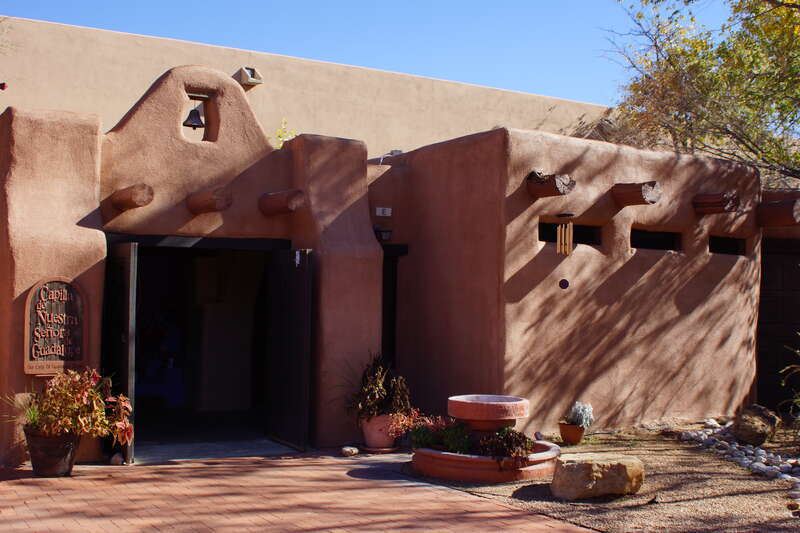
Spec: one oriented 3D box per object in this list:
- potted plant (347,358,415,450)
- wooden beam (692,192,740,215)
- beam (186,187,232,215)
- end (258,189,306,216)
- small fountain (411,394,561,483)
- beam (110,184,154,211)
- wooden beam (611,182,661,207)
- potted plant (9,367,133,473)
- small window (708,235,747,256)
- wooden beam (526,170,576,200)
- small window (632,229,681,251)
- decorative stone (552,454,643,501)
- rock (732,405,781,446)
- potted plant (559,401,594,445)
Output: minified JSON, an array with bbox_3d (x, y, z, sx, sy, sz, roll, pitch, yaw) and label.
[{"bbox_3d":[-0.191,1.407,9.620,0.620,0.920,0.570,0,-4,0],"label":"potted plant"},{"bbox_3d":[4.056,-0.809,11.988,0.240,0.240,0.540,2,-4,-28],"label":"wooden beam"},{"bbox_3d":[-1.904,-0.647,9.295,0.225,0.225,0.750,2,-1,-29],"label":"beam"},{"bbox_3d":[-1.223,-0.663,9.696,0.220,0.220,0.720,2,-1,-29],"label":"end"},{"bbox_3d":[0.789,1.520,8.483,1.330,0.650,1.330,1,-1,5],"label":"small fountain"},{"bbox_3d":[-2.611,-0.654,9.065,0.200,0.200,0.820,2,-4,-28],"label":"beam"},{"bbox_3d":[2.826,-0.870,11.181,0.250,0.250,0.480,2,-2,-37],"label":"wooden beam"},{"bbox_3d":[-2.816,1.329,7.950,0.940,0.880,0.740,2,-4,-28],"label":"potted plant"},{"bbox_3d":[4.423,-0.269,12.579,0.670,0.214,0.150,2,-4,-28],"label":"small window"},{"bbox_3d":[1.706,-0.917,10.698,0.230,0.230,0.600,2,-4,-28],"label":"wooden beam"},{"bbox_3d":[3.303,-0.333,11.986,0.843,0.230,0.150,2,-4,-28],"label":"small window"},{"bbox_3d":[1.594,1.682,7.539,0.690,0.310,0.390,1,-1,-8],"label":"decorative stone"},{"bbox_3d":[3.668,1.636,9.600,0.450,0.410,0.390,2,-4,-28],"label":"rock"},{"bbox_3d":[1.882,1.669,9.950,0.340,0.450,0.320,0,-4,0],"label":"potted plant"}]

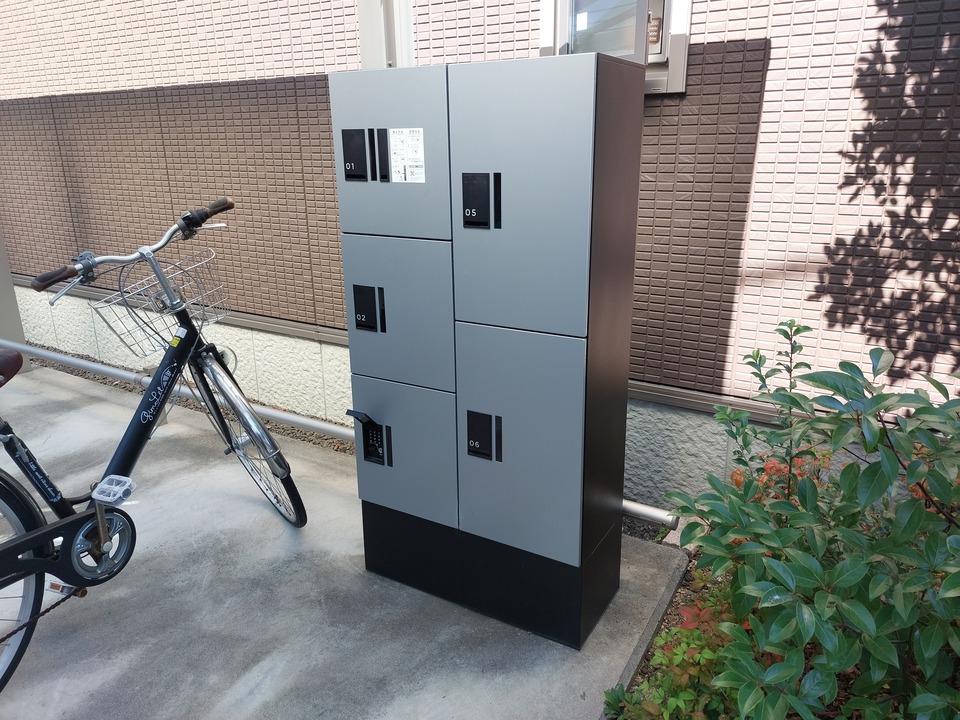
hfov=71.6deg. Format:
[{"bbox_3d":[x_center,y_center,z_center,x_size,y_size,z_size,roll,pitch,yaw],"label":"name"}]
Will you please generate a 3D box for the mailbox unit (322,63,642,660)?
[{"bbox_3d":[0.016,-0.013,1.840,0.714,1.450,0.304,9,20,30],"label":"mailbox unit"}]

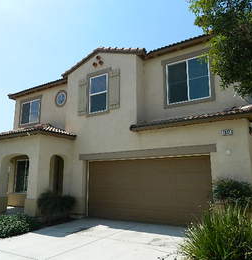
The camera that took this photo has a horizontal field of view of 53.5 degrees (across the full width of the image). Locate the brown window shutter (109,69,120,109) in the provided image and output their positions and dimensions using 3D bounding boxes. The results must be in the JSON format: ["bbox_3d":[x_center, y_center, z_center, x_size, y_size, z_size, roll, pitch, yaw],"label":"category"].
[{"bbox_3d":[-0.461,-1.598,9.719,0.500,1.580,0.050,-6,-11,31],"label":"brown window shutter"}]

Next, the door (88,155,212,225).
[{"bbox_3d":[0.556,2.118,8.861,4.850,2.160,0.080,-6,-11,31],"label":"door"}]

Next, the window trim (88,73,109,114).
[{"bbox_3d":[-1.106,-1.490,10.136,1.020,1.620,0.100,-6,-11,31],"label":"window trim"}]

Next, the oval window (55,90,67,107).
[{"bbox_3d":[-3.169,-1.545,12.189,0.800,0.820,0.100,-6,-11,31],"label":"oval window"}]

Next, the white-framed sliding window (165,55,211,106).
[{"bbox_3d":[2.193,-1.761,8.911,1.620,1.620,0.100,-6,-11,31],"label":"white-framed sliding window"}]

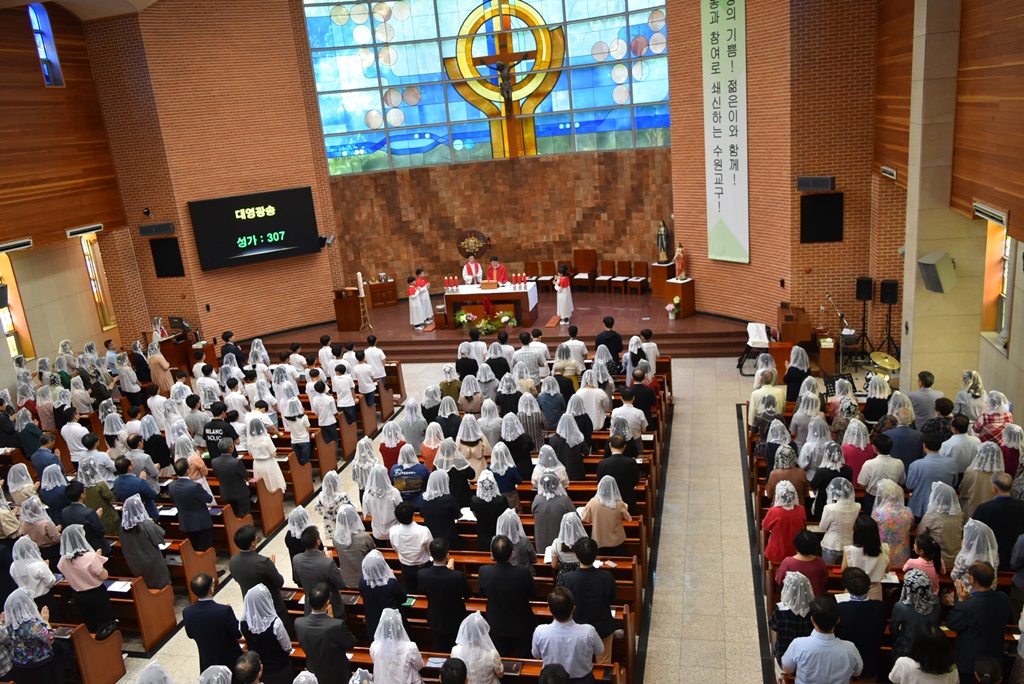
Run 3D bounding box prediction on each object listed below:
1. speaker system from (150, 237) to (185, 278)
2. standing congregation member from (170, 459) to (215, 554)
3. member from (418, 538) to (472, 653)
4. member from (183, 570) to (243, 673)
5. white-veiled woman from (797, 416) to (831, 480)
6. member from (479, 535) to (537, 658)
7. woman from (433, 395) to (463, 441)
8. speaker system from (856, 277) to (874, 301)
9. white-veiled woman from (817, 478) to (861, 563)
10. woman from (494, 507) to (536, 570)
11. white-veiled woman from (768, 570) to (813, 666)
[{"bbox_3d":[-8.923,-2.180,19.959,0.800,0.990,0.120,-2,17,15],"label":"speaker system"},{"bbox_3d":[-4.219,2.322,10.304,0.500,1.700,0.420,0,16,19],"label":"standing congregation member"},{"bbox_3d":[-0.595,2.692,7.623,0.520,1.690,0.420,-2,16,15],"label":"member"},{"bbox_3d":[-2.645,2.869,7.066,0.500,1.705,0.400,-2,16,15],"label":"member"},{"bbox_3d":[3.958,1.720,9.972,0.460,1.580,0.380,-6,15,-3],"label":"white-veiled woman"},{"bbox_3d":[0.025,2.650,7.454,0.550,1.741,0.400,-2,16,15],"label":"member"},{"bbox_3d":[-0.839,1.543,11.462,0.440,1.572,0.360,-2,16,15],"label":"woman"},{"bbox_3d":[7.074,-1.060,15.408,0.280,0.420,0.260,2,18,25],"label":"speaker system"},{"bbox_3d":[3.396,2.133,8.035,0.450,1.575,0.360,-2,17,12],"label":"white-veiled woman"},{"bbox_3d":[0.090,2.501,8.329,0.450,1.562,0.400,-2,16,15],"label":"woman"},{"bbox_3d":[2.459,2.648,6.718,0.450,1.510,0.360,-2,17,12],"label":"white-veiled woman"}]

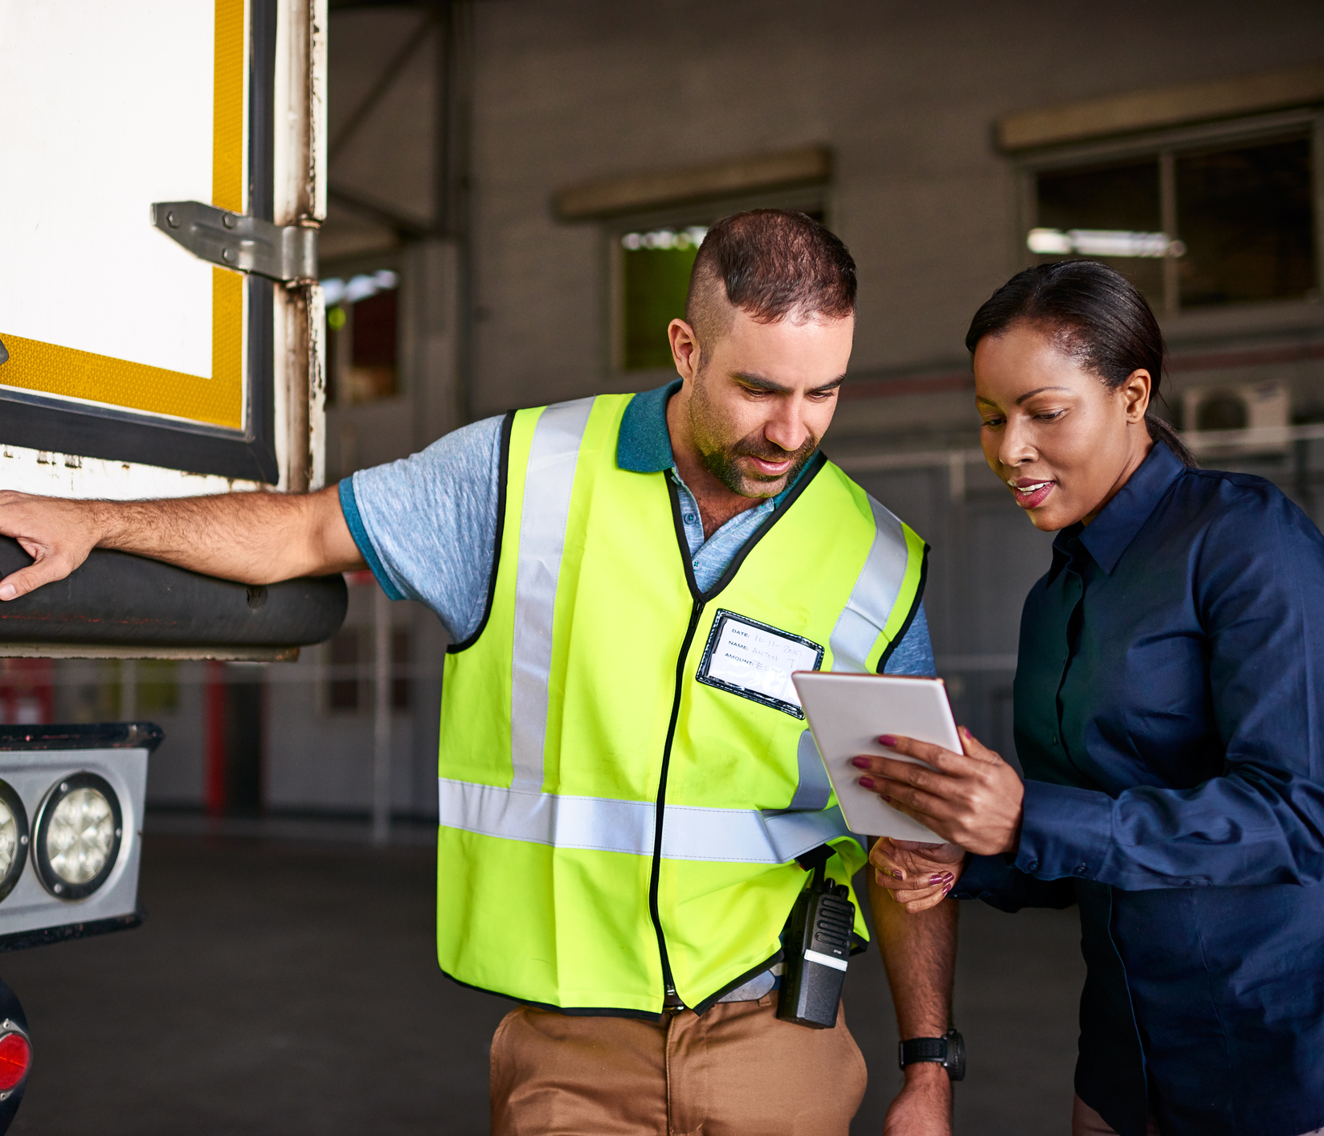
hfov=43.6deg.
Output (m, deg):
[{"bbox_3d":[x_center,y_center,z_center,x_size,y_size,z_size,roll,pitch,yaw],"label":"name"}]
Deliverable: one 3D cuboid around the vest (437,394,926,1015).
[{"bbox_3d":[0.020,0.123,1.710,0.480,0.615,0.310,4,-1,-5],"label":"vest"}]

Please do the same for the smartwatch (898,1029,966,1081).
[{"bbox_3d":[0.263,0.472,1.610,0.066,0.048,0.066,-3,-17,11],"label":"smartwatch"}]

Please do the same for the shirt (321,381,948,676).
[{"bbox_3d":[-0.018,0.130,1.715,0.610,0.640,0.290,4,-1,-5],"label":"shirt"}]

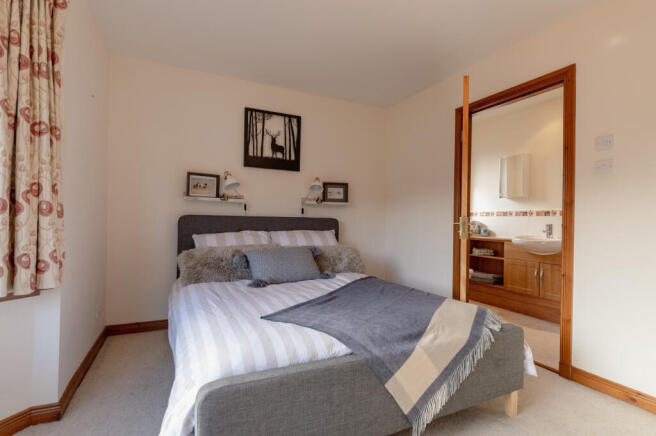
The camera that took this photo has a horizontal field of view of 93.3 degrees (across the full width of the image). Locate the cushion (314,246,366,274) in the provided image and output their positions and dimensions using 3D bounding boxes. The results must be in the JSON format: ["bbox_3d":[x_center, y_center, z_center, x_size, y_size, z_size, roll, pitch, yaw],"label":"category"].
[{"bbox_3d":[0.068,0.393,2.920,0.550,0.170,0.380,1,45,-26],"label":"cushion"}]

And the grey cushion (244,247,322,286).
[{"bbox_3d":[-0.349,0.377,2.564,0.570,0.140,0.340,1,42,-26],"label":"grey cushion"}]

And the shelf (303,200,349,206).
[{"bbox_3d":[-0.022,-0.172,3.456,0.555,0.062,0.118,1,0,-26],"label":"shelf"}]

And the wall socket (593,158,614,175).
[{"bbox_3d":[1.674,-0.304,1.875,0.012,0.089,0.087,1,0,-26],"label":"wall socket"}]

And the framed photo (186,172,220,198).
[{"bbox_3d":[-1.165,-0.301,2.906,0.285,0.222,0.025,1,-3,-26],"label":"framed photo"}]

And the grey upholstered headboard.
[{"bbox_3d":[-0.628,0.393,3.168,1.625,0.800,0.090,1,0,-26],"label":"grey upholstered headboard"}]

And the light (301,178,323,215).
[{"bbox_3d":[-0.176,-0.241,3.304,0.215,0.390,0.210,1,0,-26],"label":"light"}]

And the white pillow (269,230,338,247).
[{"bbox_3d":[-0.179,0.309,3.067,0.720,0.150,0.480,1,45,-26],"label":"white pillow"}]

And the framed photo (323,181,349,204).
[{"bbox_3d":[0.085,-0.286,3.507,0.318,0.218,0.025,1,-3,-26],"label":"framed photo"}]

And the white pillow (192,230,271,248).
[{"bbox_3d":[-0.829,0.311,2.755,0.700,0.150,0.480,1,45,-26],"label":"white pillow"}]

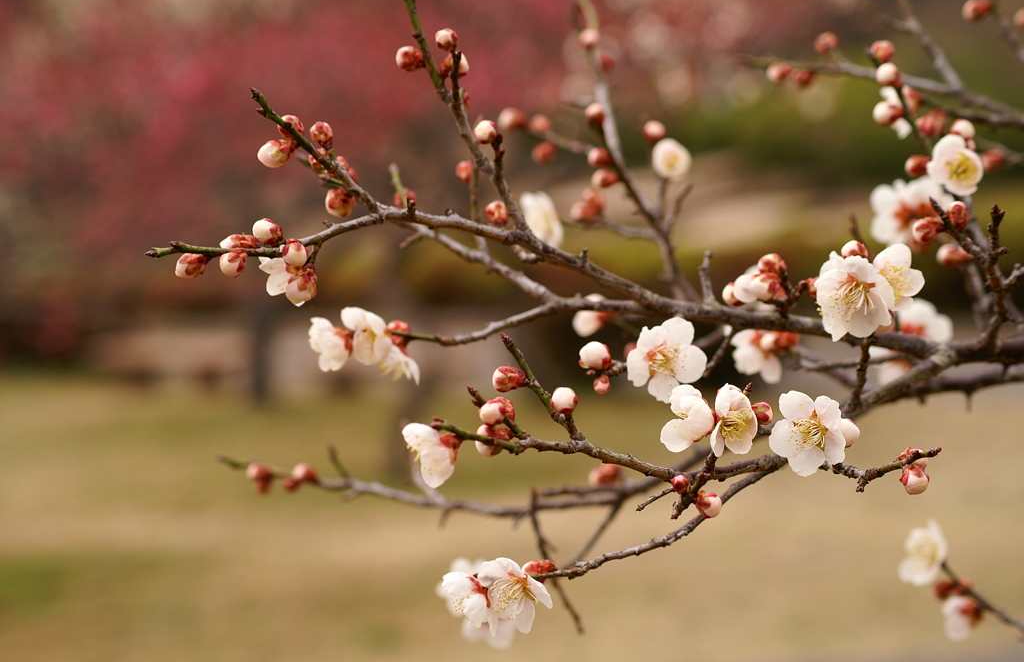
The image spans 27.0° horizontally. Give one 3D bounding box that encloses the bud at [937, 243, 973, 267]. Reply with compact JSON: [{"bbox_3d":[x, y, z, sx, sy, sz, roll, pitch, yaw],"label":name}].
[{"bbox_3d":[0.157,-0.027,0.755,0.011,0.008,0.008,12,0,-9],"label":"bud"}]

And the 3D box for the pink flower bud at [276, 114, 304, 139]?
[{"bbox_3d":[-0.072,-0.066,0.690,0.008,0.008,0.009,-27,44,0],"label":"pink flower bud"}]

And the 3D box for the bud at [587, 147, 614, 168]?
[{"bbox_3d":[0.031,-0.062,0.760,0.009,0.007,0.007,7,0,-30],"label":"bud"}]

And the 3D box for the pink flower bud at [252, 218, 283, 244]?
[{"bbox_3d":[-0.078,-0.032,0.680,0.010,0.008,0.008,25,0,-18],"label":"pink flower bud"}]

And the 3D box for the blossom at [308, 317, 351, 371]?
[{"bbox_3d":[-0.059,0.004,0.690,0.013,0.018,0.019,-17,5,-9],"label":"blossom"}]

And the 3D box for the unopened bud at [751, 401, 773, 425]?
[{"bbox_3d":[0.082,0.027,0.700,0.009,0.008,0.008,3,0,-6],"label":"unopened bud"}]

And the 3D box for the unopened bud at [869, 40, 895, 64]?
[{"bbox_3d":[0.131,-0.099,0.755,0.007,0.009,0.007,21,30,0],"label":"unopened bud"}]

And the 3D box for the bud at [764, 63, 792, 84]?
[{"bbox_3d":[0.096,-0.093,0.770,0.009,0.007,0.007,-13,0,-27],"label":"bud"}]

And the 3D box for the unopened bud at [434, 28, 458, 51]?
[{"bbox_3d":[-0.022,-0.096,0.705,0.007,0.007,0.009,51,0,40],"label":"unopened bud"}]

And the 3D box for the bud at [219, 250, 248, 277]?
[{"bbox_3d":[-0.088,-0.022,0.675,0.009,0.010,0.009,32,-18,0],"label":"bud"}]

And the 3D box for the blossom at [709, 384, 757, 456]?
[{"bbox_3d":[0.070,0.028,0.680,0.018,0.023,0.013,-3,13,-37],"label":"blossom"}]

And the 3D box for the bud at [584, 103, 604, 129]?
[{"bbox_3d":[0.030,-0.078,0.775,0.007,0.009,0.007,-24,30,0],"label":"bud"}]

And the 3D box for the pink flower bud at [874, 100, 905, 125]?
[{"bbox_3d":[0.130,-0.075,0.735,0.010,0.008,0.008,6,0,-21],"label":"pink flower bud"}]

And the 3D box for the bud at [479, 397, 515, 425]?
[{"bbox_3d":[-0.005,0.025,0.665,0.011,0.008,0.008,-22,0,-18],"label":"bud"}]

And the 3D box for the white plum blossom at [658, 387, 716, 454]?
[{"bbox_3d":[0.056,0.028,0.680,0.015,0.019,0.021,16,0,-6],"label":"white plum blossom"}]

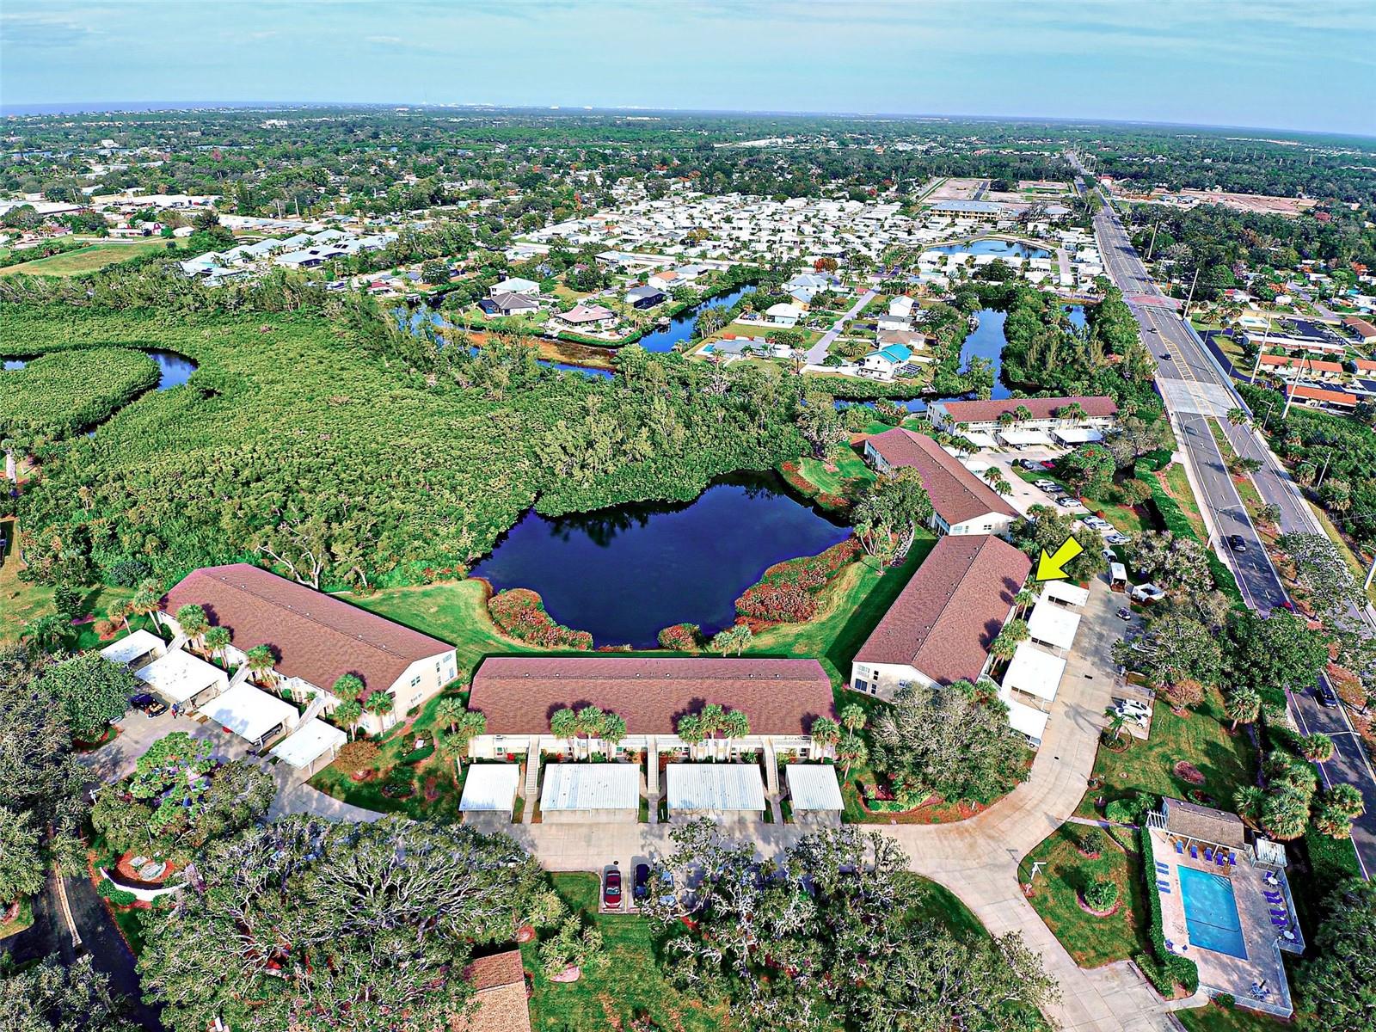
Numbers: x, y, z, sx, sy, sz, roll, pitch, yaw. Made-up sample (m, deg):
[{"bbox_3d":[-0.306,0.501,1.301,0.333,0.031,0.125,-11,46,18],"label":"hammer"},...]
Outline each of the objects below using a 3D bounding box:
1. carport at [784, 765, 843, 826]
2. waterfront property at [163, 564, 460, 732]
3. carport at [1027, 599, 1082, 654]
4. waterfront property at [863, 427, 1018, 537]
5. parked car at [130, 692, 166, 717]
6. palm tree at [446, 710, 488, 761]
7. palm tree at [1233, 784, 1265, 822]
[{"bbox_3d":[17.059,37.698,92.133,6.710,2.550,7.010,1,31,-1],"label":"carport"},{"bbox_3d":[-66.464,20.076,116.365,53.267,8.205,16.616,15,31,23],"label":"waterfront property"},{"bbox_3d":[67.540,21.150,125.515,7.192,2.634,12.966,20,33,31],"label":"carport"},{"bbox_3d":[66.267,-10.591,178.769,18.000,8.205,52.255,-3,28,-7],"label":"waterfront property"},{"bbox_3d":[-82.928,29.056,103.858,5.000,1.750,1.950,15,34,21],"label":"parked car"},{"bbox_3d":[-30.233,31.625,94.792,4.700,8.600,4.700,1,30,0],"label":"palm tree"},{"bbox_3d":[74.255,38.877,89.841,4.052,5.349,4.052,1,28,0],"label":"palm tree"}]

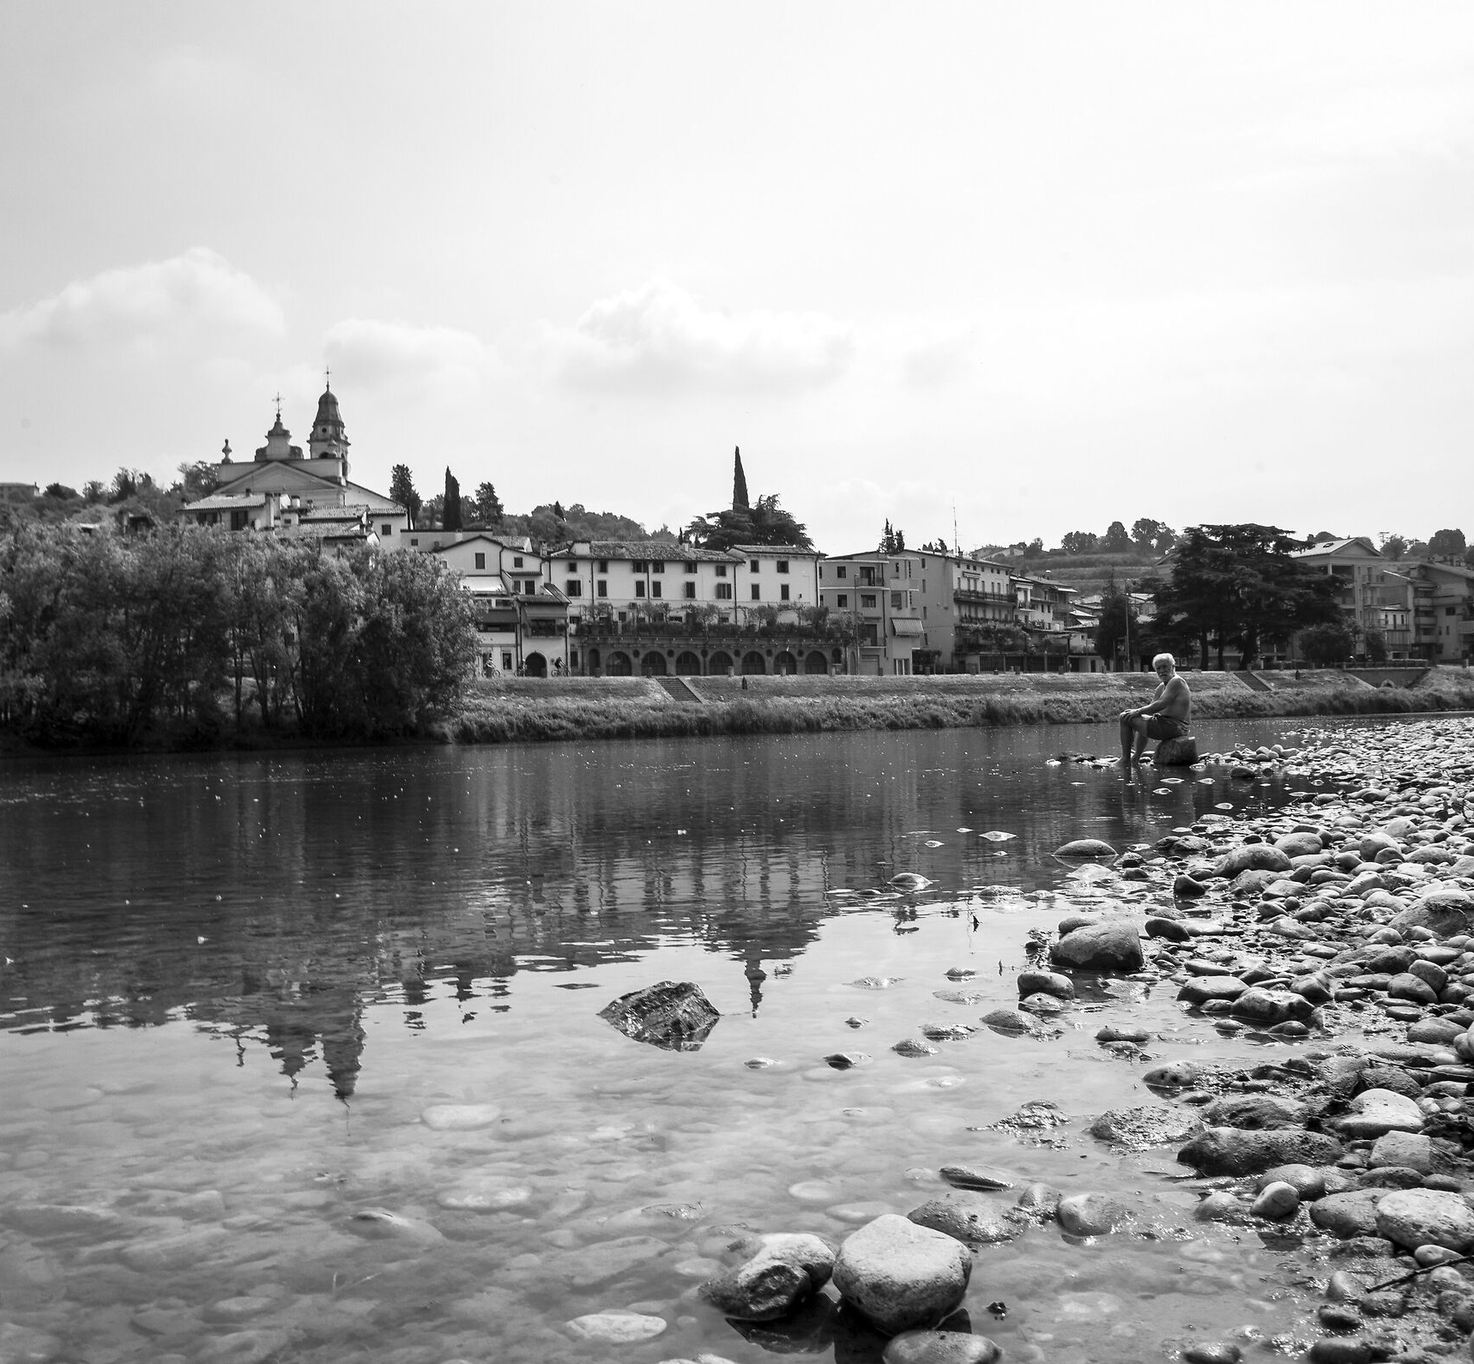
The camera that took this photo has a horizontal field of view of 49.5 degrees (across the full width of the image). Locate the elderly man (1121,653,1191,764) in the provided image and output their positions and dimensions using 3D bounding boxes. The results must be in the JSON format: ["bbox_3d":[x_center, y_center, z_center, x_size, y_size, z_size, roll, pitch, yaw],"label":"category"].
[{"bbox_3d":[3.932,0.249,15.000,0.640,1.060,0.500,-2,-2,-7],"label":"elderly man"}]

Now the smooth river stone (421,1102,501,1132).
[{"bbox_3d":[-0.334,0.528,1.940,0.100,0.036,0.065,-2,-2,-7],"label":"smooth river stone"}]

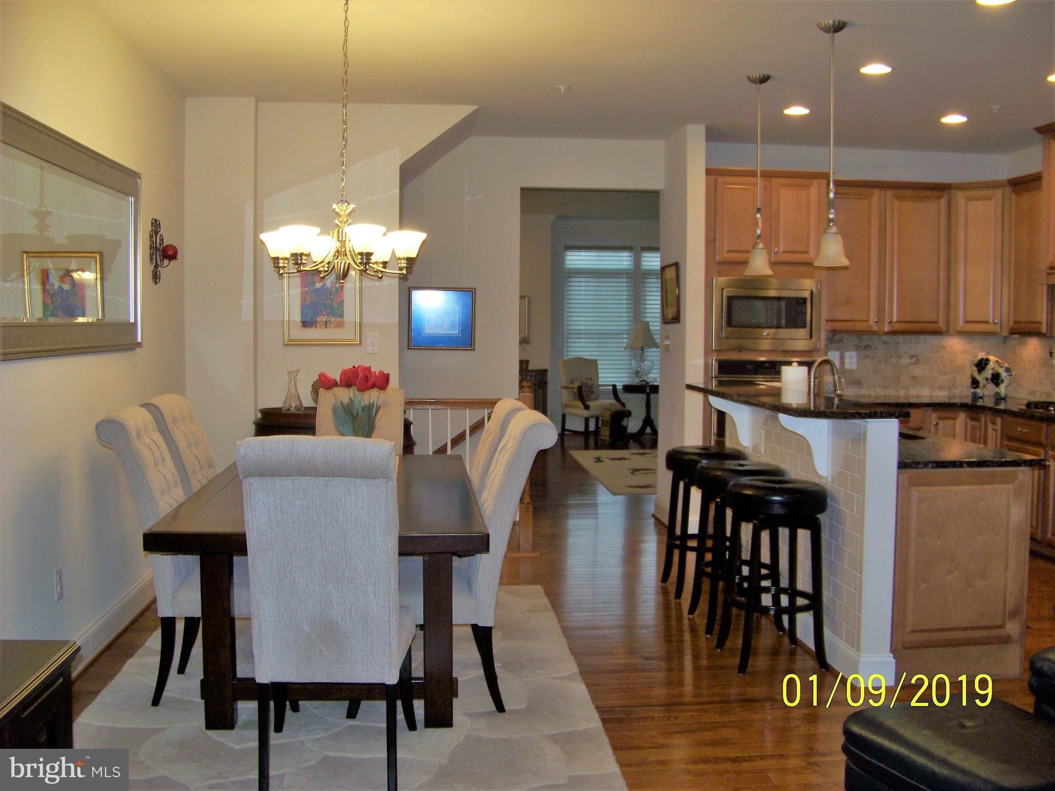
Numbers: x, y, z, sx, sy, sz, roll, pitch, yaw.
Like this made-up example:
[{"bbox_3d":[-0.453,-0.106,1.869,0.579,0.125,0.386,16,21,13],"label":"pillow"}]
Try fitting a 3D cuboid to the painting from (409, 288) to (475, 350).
[{"bbox_3d":[-0.602,-0.535,7.734,0.468,0.435,0.030,0,4,-5],"label":"painting"}]

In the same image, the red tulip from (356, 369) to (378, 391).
[{"bbox_3d":[-0.654,-0.062,4.465,0.085,0.087,0.075,0,4,-5],"label":"red tulip"}]

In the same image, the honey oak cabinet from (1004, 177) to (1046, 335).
[{"bbox_3d":[3.482,-0.931,7.300,0.330,1.050,0.500,0,4,-5],"label":"honey oak cabinet"}]

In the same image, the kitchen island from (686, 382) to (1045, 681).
[{"bbox_3d":[1.466,0.543,5.293,1.020,1.090,2.050,0,4,-5],"label":"kitchen island"}]

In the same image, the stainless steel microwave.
[{"bbox_3d":[1.637,-0.572,7.774,0.777,0.505,0.420,0,4,-5],"label":"stainless steel microwave"}]

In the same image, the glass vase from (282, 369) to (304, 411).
[{"bbox_3d":[-1.383,-0.028,6.465,0.125,0.250,0.125,0,4,-5],"label":"glass vase"}]

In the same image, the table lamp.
[{"bbox_3d":[1.386,-0.518,13.274,0.420,0.760,0.420,0,4,-5],"label":"table lamp"}]

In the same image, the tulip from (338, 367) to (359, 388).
[{"bbox_3d":[-0.698,-0.069,4.289,0.075,0.083,0.072,0,4,-5],"label":"tulip"}]

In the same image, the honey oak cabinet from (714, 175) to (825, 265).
[{"bbox_3d":[1.615,-1.212,7.726,0.800,0.620,0.560,0,4,-5],"label":"honey oak cabinet"}]

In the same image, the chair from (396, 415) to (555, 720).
[{"bbox_3d":[-0.290,0.610,4.139,0.740,1.055,0.490,0,4,-5],"label":"chair"}]

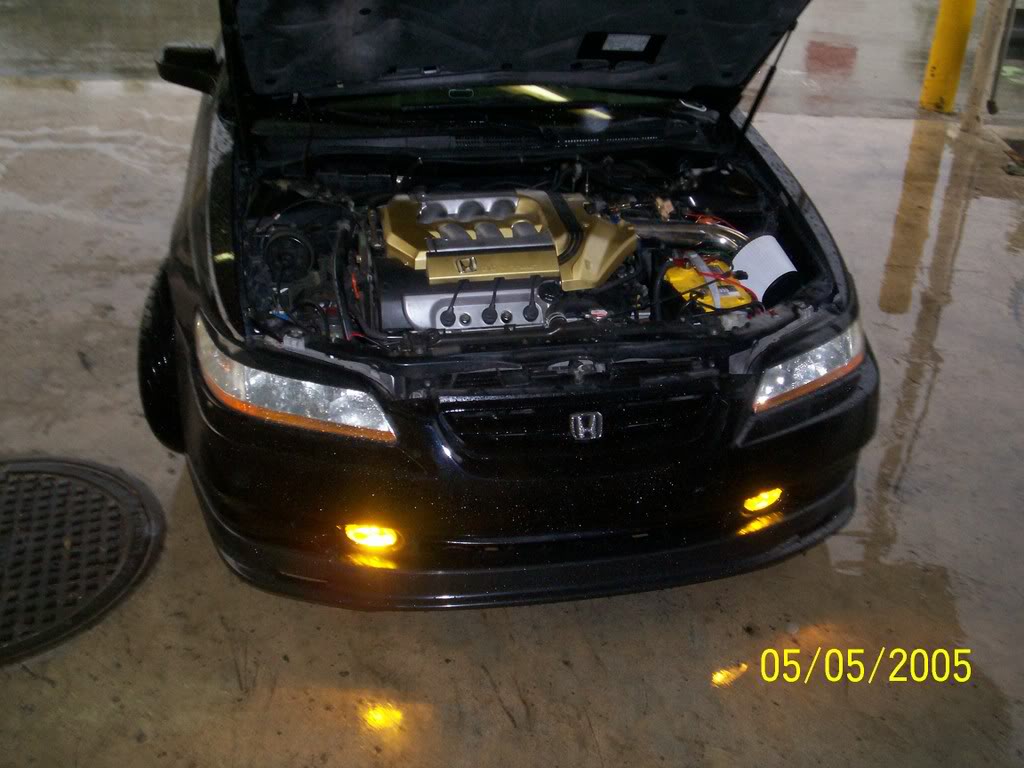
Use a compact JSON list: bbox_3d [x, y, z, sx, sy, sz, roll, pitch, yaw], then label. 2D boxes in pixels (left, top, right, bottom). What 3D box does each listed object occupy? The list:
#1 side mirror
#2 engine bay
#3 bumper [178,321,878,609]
[{"bbox_3d":[-1.059,-1.028,3.481,0.208,0.138,0.114,-4,28,-10],"label":"side mirror"},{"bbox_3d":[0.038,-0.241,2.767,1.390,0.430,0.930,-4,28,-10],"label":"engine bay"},{"bbox_3d":[0.118,0.147,2.497,1.730,0.550,0.520,-4,28,-10],"label":"bumper"}]

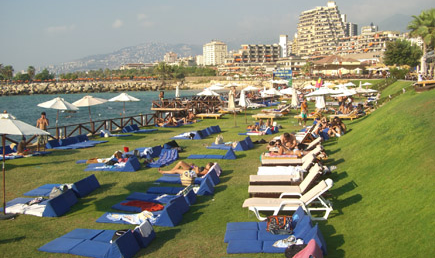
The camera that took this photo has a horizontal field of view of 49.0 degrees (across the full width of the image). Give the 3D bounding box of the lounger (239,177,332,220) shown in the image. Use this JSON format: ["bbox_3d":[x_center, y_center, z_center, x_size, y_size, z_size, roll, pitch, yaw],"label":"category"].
[{"bbox_3d":[1.638,1.619,11.223,2.030,0.860,0.700,0,6,2],"label":"lounger"}]

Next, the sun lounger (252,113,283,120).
[{"bbox_3d":[3.432,-0.843,32.713,2.007,0.420,0.750,1,7,9],"label":"sun lounger"}]

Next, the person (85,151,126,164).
[{"bbox_3d":[-4.389,1.077,18.981,1.660,0.500,0.480,0,7,8],"label":"person"}]

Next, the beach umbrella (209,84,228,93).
[{"bbox_3d":[0.052,-3.459,49.928,2.100,2.250,2.100,0,6,0],"label":"beach umbrella"}]

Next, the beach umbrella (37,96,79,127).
[{"bbox_3d":[-7.717,-0.424,23.099,2.050,2.250,2.050,0,6,0],"label":"beach umbrella"}]

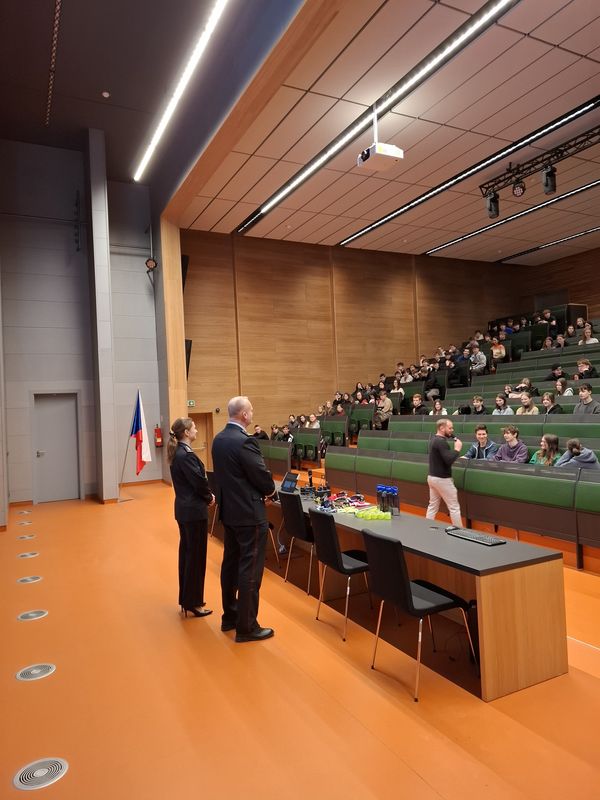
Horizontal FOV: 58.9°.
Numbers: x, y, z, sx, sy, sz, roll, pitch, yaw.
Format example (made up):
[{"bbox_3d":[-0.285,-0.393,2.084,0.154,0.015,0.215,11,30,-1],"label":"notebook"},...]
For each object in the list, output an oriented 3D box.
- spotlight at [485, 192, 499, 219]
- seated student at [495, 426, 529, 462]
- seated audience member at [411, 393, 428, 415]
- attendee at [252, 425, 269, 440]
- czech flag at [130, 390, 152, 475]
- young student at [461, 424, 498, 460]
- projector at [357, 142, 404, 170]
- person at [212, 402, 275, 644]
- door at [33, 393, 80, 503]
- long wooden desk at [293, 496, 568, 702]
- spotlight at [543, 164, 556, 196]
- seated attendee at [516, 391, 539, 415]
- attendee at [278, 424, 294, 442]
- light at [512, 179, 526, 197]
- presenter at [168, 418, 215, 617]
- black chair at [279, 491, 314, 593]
[{"bbox_3d":[4.302,-4.392,11.941,0.270,0.580,0.290,-2,-1,-28],"label":"spotlight"},{"bbox_3d":[2.900,0.970,7.300,0.740,1.220,0.520,-1,-2,-33],"label":"seated student"},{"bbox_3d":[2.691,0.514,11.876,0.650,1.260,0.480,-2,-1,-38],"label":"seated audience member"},{"bbox_3d":[-1.050,1.270,14.200,0.740,1.200,0.520,-1,-2,-40],"label":"attendee"},{"bbox_3d":[-3.271,0.671,10.968,0.460,1.720,0.200,-2,-1,-28],"label":"czech flag"},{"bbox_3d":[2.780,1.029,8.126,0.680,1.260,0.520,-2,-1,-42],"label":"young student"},{"bbox_3d":[1.381,-4.146,9.091,0.545,0.170,0.520,-2,-1,-28],"label":"projector"},{"bbox_3d":[-0.425,0.885,4.080,0.420,1.810,0.550,-1,-2,-32],"label":"person"},{"bbox_3d":[-5.107,1.006,11.203,0.820,2.240,0.100,-2,-1,-28],"label":"door"},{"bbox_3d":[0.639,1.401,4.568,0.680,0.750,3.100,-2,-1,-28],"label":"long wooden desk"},{"bbox_3d":[4.995,-4.396,10.620,0.270,0.580,0.290,-2,-1,-28],"label":"spotlight"},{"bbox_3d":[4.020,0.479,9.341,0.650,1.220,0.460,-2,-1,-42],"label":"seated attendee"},{"bbox_3d":[-0.330,1.220,13.100,0.740,1.200,0.520,-1,-2,-40],"label":"attendee"},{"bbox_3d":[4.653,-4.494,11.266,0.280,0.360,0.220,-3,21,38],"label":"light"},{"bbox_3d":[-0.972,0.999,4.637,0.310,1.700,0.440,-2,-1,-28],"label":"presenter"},{"bbox_3d":[0.167,1.362,5.248,0.560,0.890,0.470,-2,-1,-28],"label":"black chair"}]

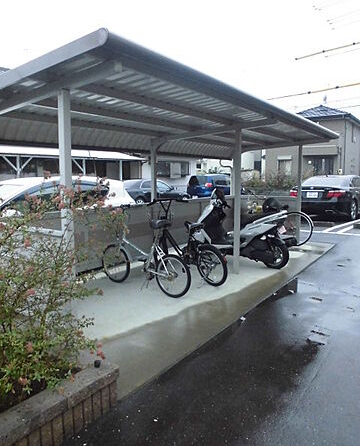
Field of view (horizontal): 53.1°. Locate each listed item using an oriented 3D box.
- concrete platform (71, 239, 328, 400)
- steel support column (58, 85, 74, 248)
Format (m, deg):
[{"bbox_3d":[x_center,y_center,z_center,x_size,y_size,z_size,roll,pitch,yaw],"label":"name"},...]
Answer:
[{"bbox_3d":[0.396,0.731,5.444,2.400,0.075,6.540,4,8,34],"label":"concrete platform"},{"bbox_3d":[-0.821,0.036,2.655,0.065,1.960,0.065,4,8,34],"label":"steel support column"}]

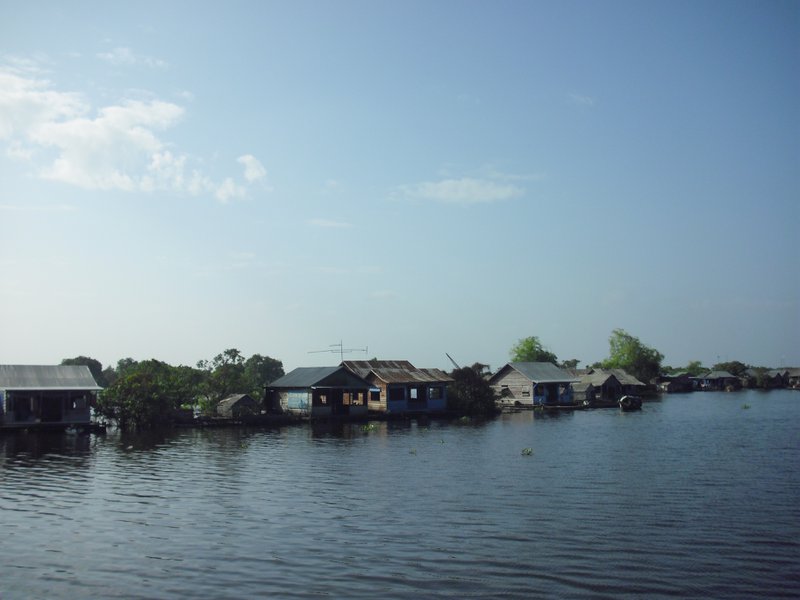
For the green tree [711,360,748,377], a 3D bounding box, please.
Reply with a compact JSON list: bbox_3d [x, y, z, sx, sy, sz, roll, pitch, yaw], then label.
[{"bbox_3d":[61.872,14.013,164.405,6.800,5.360,6.200,-2,-5,20],"label":"green tree"}]

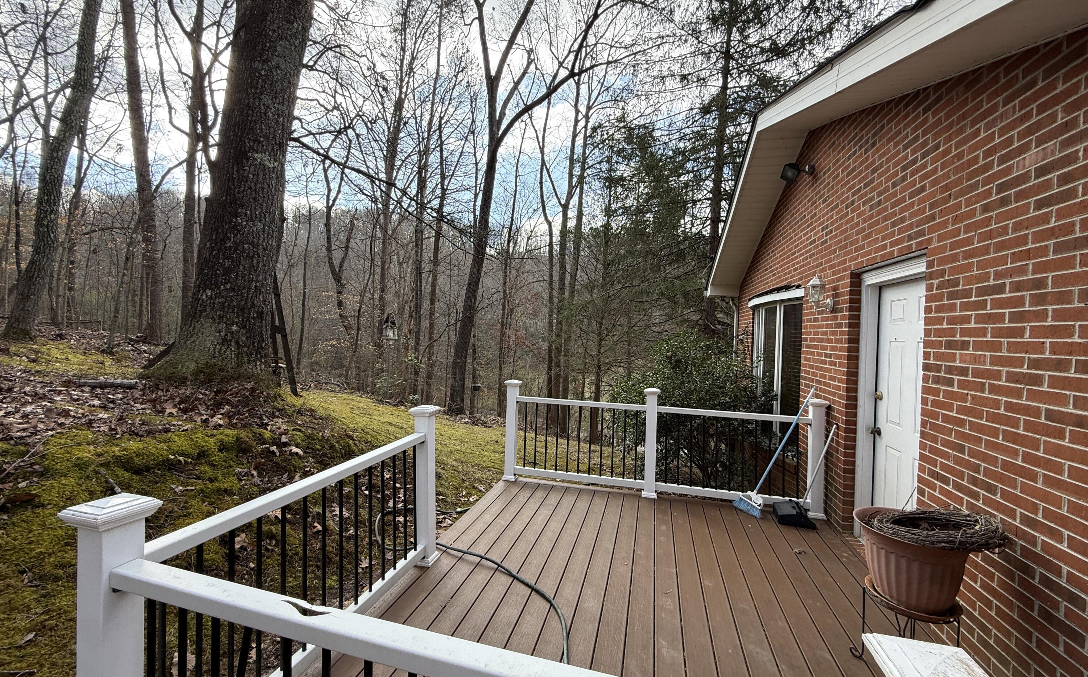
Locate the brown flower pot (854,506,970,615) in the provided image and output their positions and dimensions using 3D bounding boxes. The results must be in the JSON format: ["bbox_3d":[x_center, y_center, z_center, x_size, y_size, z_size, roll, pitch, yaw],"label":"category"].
[{"bbox_3d":[1.794,1.089,2.145,0.475,0.350,0.475,1,1,0],"label":"brown flower pot"}]

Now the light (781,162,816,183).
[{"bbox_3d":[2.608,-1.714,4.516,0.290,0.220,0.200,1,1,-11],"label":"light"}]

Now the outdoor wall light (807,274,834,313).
[{"bbox_3d":[2.501,-0.420,3.993,0.205,0.355,0.145,1,1,14],"label":"outdoor wall light"}]

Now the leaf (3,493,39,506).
[{"bbox_3d":[-2.972,0.905,2.500,0.080,0.035,0.140,19,5,33],"label":"leaf"}]

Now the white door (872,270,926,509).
[{"bbox_3d":[2.573,0.600,3.076,0.060,2.020,0.915,1,1,14],"label":"white door"}]

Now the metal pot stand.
[{"bbox_3d":[1.789,1.434,2.147,0.410,0.380,0.410,1,1,14],"label":"metal pot stand"}]

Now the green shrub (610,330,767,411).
[{"bbox_3d":[1.846,0.856,5.679,2.000,1.950,1.800,1,1,14],"label":"green shrub"}]

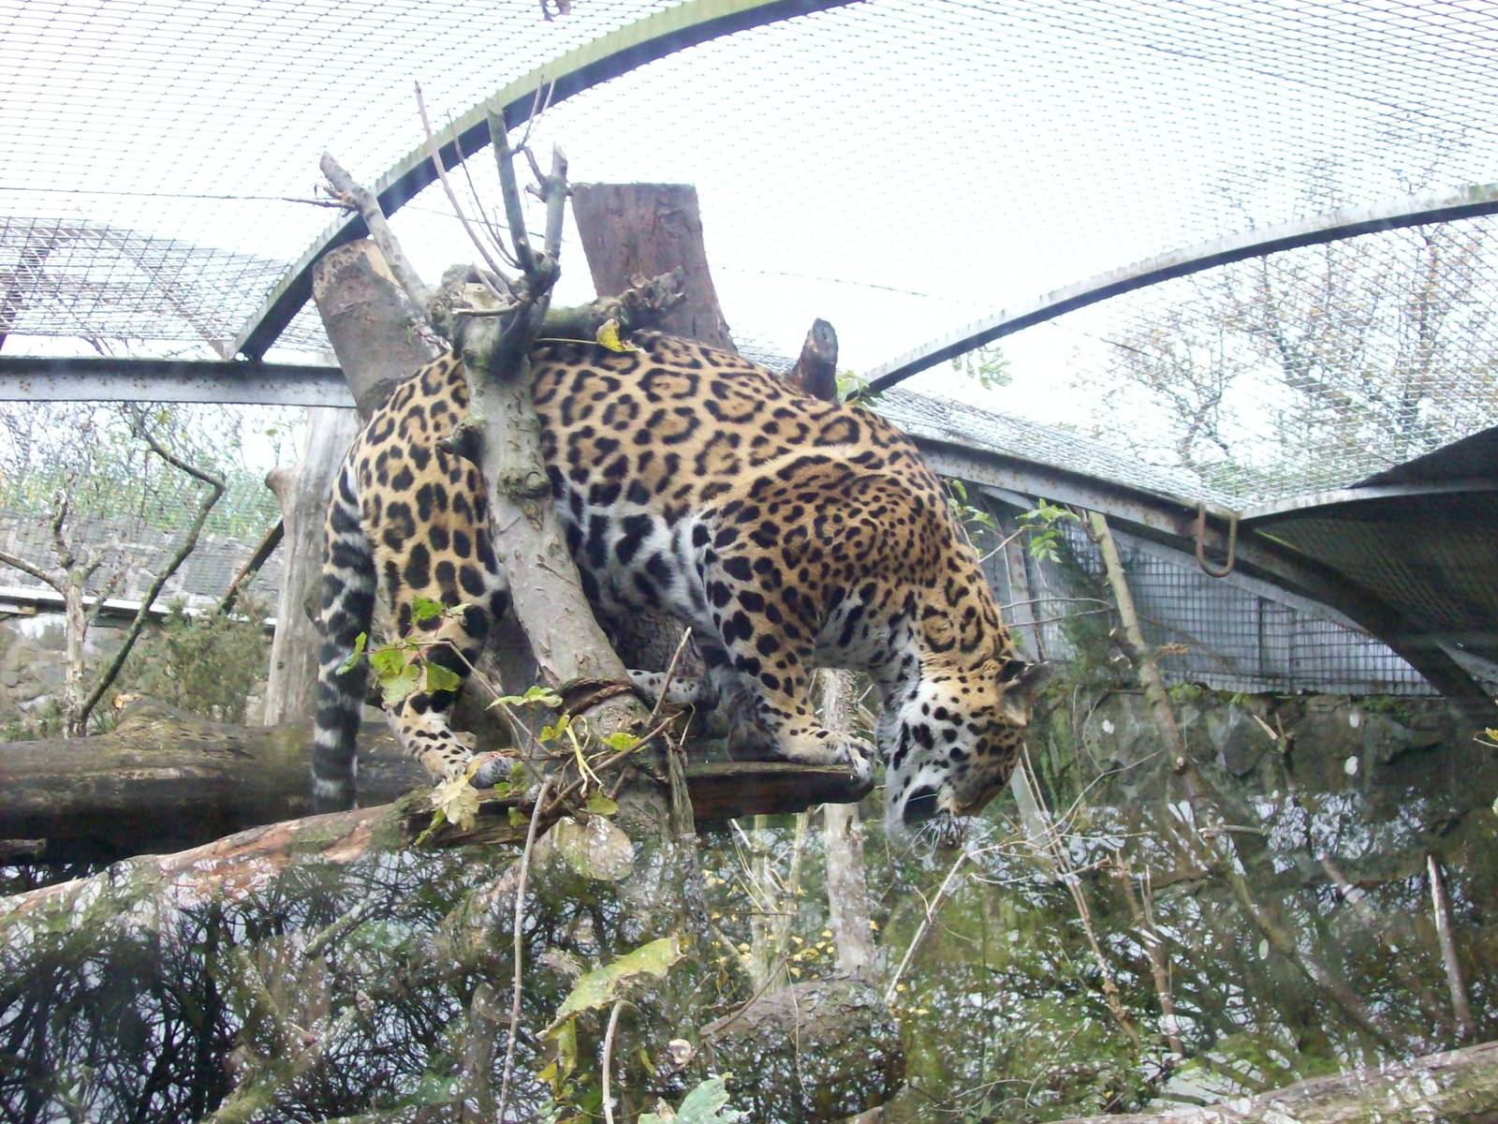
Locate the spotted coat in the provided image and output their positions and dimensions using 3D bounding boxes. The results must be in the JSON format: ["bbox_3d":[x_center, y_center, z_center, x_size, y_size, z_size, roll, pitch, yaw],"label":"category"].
[{"bbox_3d":[-0.110,0.028,3.050,1.140,0.780,0.460,0,-3,0],"label":"spotted coat"}]

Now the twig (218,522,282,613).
[{"bbox_3d":[-1.229,0.013,4.800,0.030,0.290,0.030,36,0,0],"label":"twig"}]

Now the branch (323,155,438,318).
[{"bbox_3d":[-0.591,-0.526,3.100,0.060,0.300,0.050,-35,0,0],"label":"branch"}]

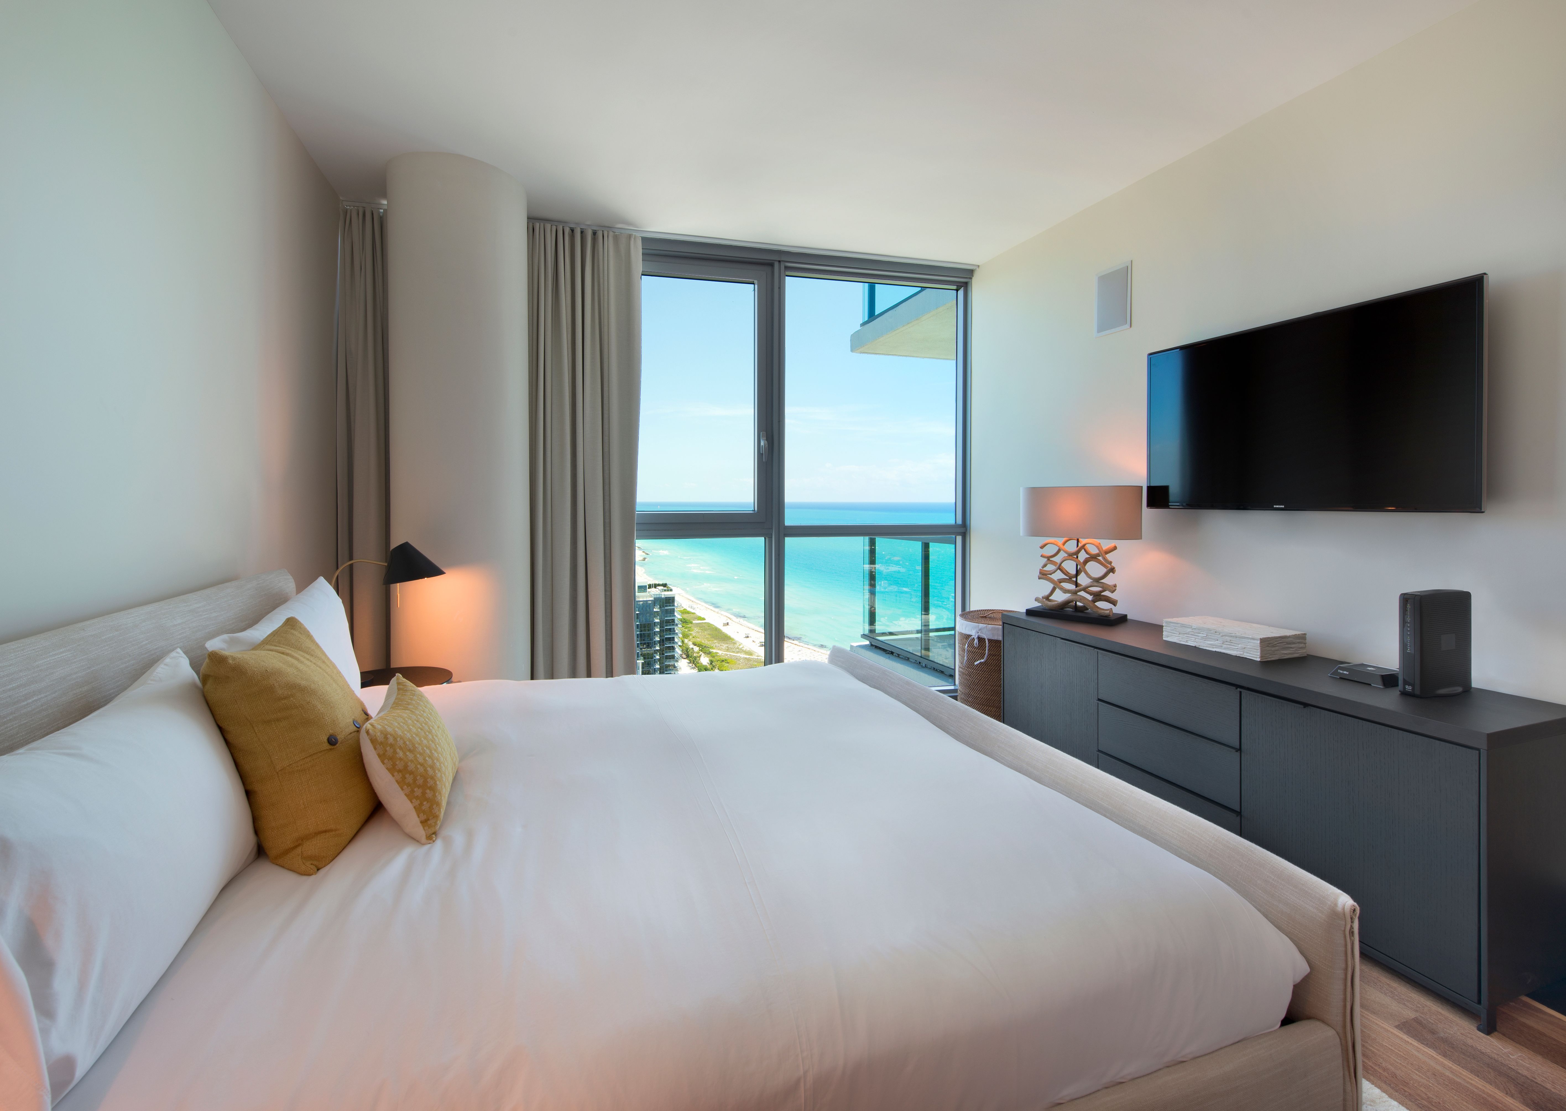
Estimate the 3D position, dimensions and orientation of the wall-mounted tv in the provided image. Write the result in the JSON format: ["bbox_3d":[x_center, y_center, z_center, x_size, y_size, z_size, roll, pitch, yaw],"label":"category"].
[{"bbox_3d":[1.782,-0.494,2.314,0.061,0.663,1.085,-2,4,-20],"label":"wall-mounted tv"}]

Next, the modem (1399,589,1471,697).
[{"bbox_3d":[1.838,0.246,1.826,0.230,0.279,0.059,-2,4,-20],"label":"modem"}]

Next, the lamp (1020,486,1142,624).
[{"bbox_3d":[1.352,-0.014,2.988,0.214,0.607,0.510,-4,5,-42],"label":"lamp"}]

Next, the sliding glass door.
[{"bbox_3d":[0.144,-0.415,3.776,2.191,2.601,0.122,-2,4,-20],"label":"sliding glass door"}]

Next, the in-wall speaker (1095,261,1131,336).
[{"bbox_3d":[1.558,-1.208,3.070,0.031,0.304,0.207,-2,4,-20],"label":"in-wall speaker"}]

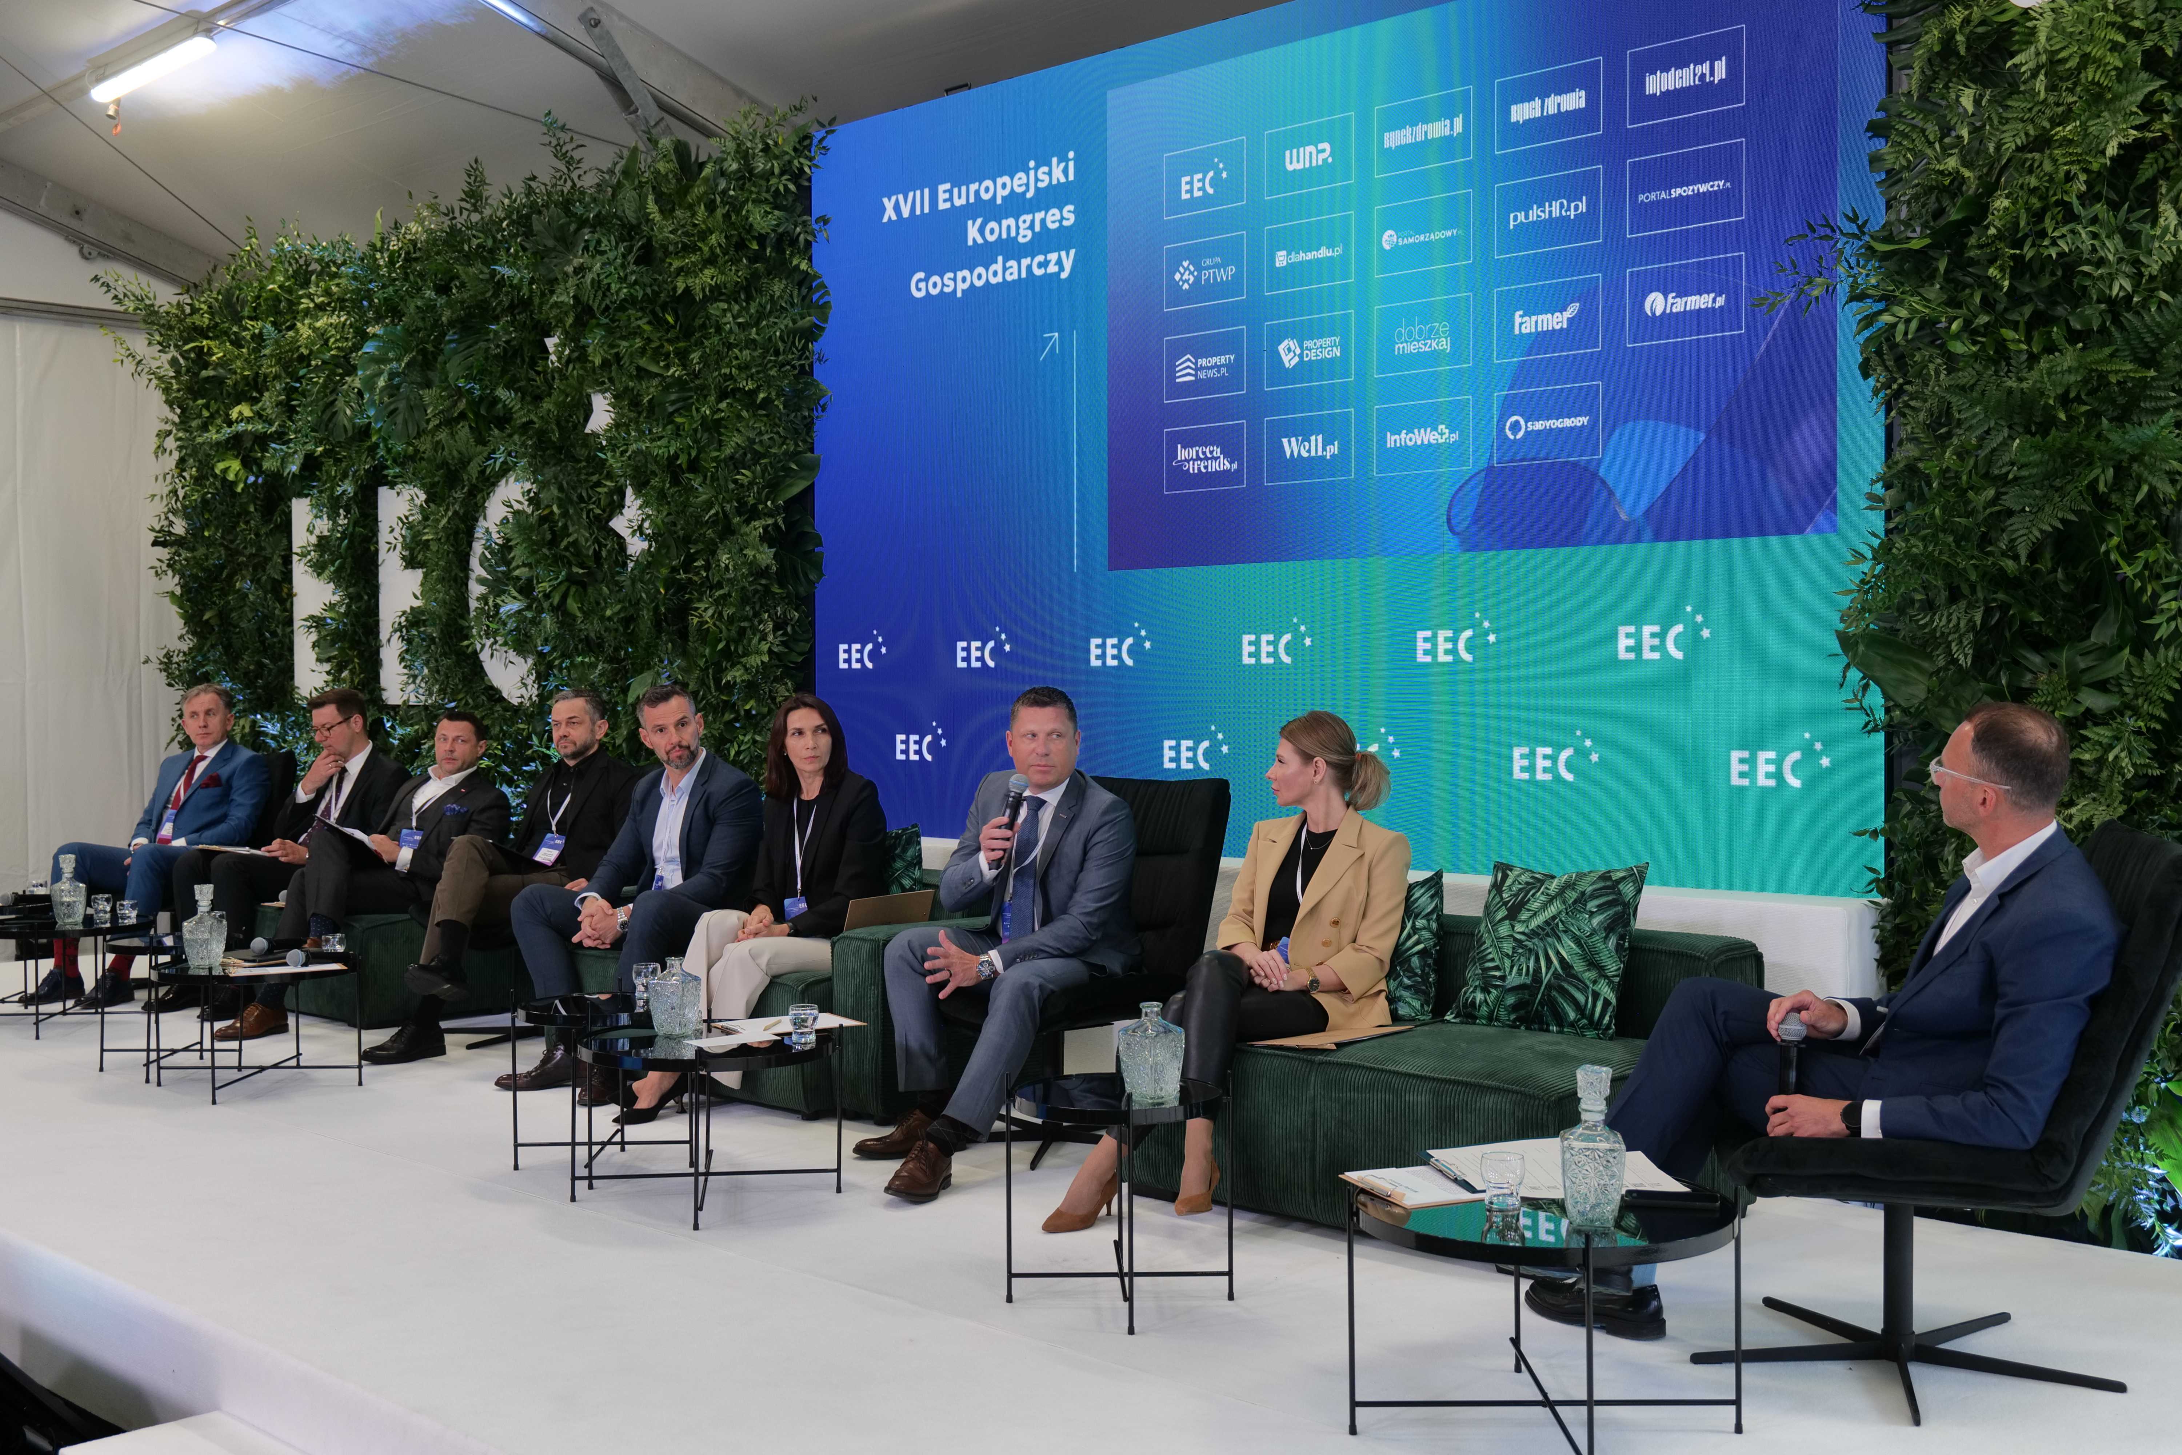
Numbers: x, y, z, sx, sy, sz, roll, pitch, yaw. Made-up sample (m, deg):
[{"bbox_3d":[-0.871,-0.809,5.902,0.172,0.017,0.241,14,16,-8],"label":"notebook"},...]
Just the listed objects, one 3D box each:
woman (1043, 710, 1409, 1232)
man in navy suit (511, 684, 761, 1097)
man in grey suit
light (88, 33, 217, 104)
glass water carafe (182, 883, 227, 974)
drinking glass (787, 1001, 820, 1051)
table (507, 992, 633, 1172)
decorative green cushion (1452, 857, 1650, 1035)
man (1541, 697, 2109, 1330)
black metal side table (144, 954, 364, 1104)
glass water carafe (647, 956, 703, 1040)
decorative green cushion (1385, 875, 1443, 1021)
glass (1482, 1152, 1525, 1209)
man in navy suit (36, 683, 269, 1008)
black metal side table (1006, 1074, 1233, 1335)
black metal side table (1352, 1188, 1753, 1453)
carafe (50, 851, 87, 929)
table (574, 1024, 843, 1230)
[{"bbox_3d":[0.365,0.532,5.013,0.500,1.145,0.960,1,1,41],"label":"woman"},{"bbox_3d":[-1.306,0.476,6.578,0.640,1.210,0.920,1,1,38],"label":"man in navy suit"},{"bbox_3d":[-0.253,0.496,5.522,0.620,1.200,0.870,1,2,42],"label":"man in grey suit"},{"bbox_3d":[-4.401,-3.089,10.215,1.270,0.100,0.130,1,1,43],"label":"light"},{"bbox_3d":[-2.664,0.592,6.553,0.095,0.250,0.095,0,1,8],"label":"glass water carafe"},{"bbox_3d":[-0.669,0.689,5.098,0.071,0.095,0.071,0,1,0],"label":"drinking glass"},{"bbox_3d":[-1.211,0.877,5.441,0.440,0.450,0.440,0,1,-3],"label":"table"},{"bbox_3d":[1.097,0.516,5.218,0.440,0.440,0.150,-1,-27,43],"label":"decorative green cushion"},{"bbox_3d":[1.322,0.538,3.920,1.040,1.165,0.620,0,1,7],"label":"man"},{"bbox_3d":[-2.516,0.885,6.595,0.625,0.400,0.625,0,1,3],"label":"black metal side table"},{"bbox_3d":[-1.001,0.640,5.245,0.095,0.190,0.095,0,1,21],"label":"glass water carafe"},{"bbox_3d":[0.665,0.537,5.446,0.440,0.440,0.150,-7,-34,34],"label":"decorative green cushion"},{"bbox_3d":[0.650,0.715,3.434,0.070,0.085,0.070,0,1,0],"label":"glass"},{"bbox_3d":[-3.628,0.446,8.559,0.580,1.215,0.920,1,1,37],"label":"man in navy suit"},{"bbox_3d":[0.058,0.896,4.249,0.440,0.450,0.440,0,1,-4],"label":"black metal side table"},{"bbox_3d":[0.729,0.933,3.493,0.625,0.400,0.625,0,1,1],"label":"black metal side table"},{"bbox_3d":[-3.632,0.573,7.750,0.095,0.250,0.095,0,1,8],"label":"carafe"},{"bbox_3d":[-0.904,0.907,5.134,0.625,0.400,0.625,0,1,-7],"label":"table"}]

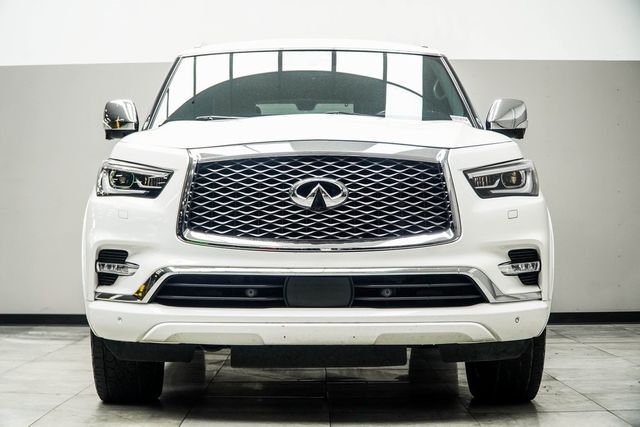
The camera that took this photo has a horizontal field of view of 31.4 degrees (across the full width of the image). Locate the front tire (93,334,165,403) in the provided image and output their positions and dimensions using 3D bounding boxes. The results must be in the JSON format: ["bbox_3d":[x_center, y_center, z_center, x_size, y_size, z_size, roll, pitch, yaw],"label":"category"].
[{"bbox_3d":[-0.868,0.449,5.280,0.285,0.830,0.830,0,-1,-1],"label":"front tire"}]

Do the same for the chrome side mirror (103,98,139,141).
[{"bbox_3d":[-1.045,-0.503,6.050,0.200,0.220,0.150,0,-1,-1],"label":"chrome side mirror"}]

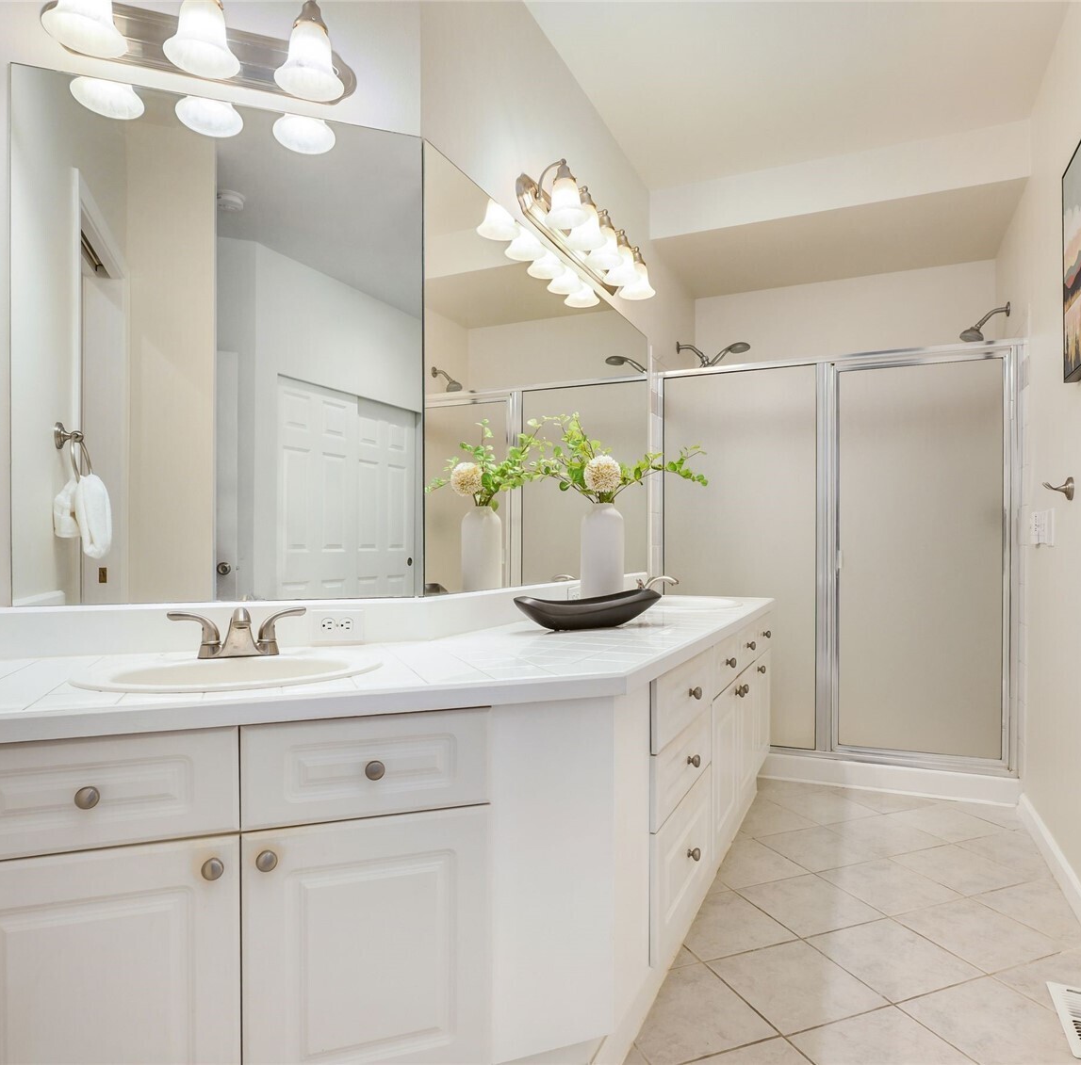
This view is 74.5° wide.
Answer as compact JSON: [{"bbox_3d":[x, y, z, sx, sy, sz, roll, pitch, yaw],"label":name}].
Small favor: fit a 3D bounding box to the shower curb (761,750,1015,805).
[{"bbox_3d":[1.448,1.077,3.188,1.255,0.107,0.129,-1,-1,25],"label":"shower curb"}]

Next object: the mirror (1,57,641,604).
[{"bbox_3d":[-0.449,-0.375,2.542,0.433,1.104,2.499,-1,-2,39],"label":"mirror"}]

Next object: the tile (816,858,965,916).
[{"bbox_3d":[1.089,1.114,2.233,0.304,0.010,0.304,0,-1,-20],"label":"tile"}]

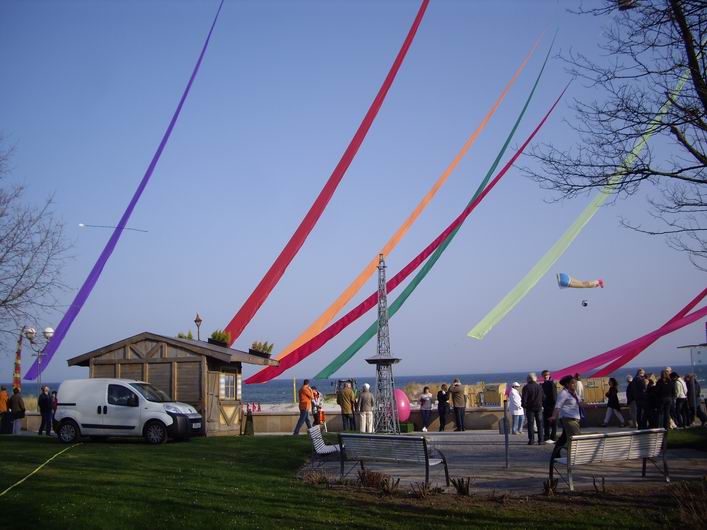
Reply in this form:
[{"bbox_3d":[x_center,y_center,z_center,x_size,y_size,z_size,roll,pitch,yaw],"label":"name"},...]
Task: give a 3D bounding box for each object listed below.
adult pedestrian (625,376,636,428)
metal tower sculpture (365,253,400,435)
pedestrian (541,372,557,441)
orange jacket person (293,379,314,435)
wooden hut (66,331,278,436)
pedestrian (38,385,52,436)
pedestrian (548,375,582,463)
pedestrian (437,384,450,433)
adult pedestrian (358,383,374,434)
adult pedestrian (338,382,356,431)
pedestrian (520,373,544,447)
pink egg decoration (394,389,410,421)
[{"bbox_3d":[8.674,4.281,24.300,0.360,1.657,0.480,-2,-8,5],"label":"adult pedestrian"},{"bbox_3d":[0.998,2.541,25.400,1.020,5.828,1.020,-4,-8,14],"label":"metal tower sculpture"},{"bbox_3d":[4.900,3.540,19.400,0.520,1.780,0.360,2,-9,-24],"label":"pedestrian"},{"bbox_3d":[-1.651,4.643,25.370,0.600,1.780,0.520,5,-10,-36],"label":"orange jacket person"},{"bbox_3d":[-5.866,3.974,25.940,5.737,3.303,3.912,-4,-9,16],"label":"wooden hut"},{"bbox_3d":[-10.478,4.955,26.400,0.360,1.691,0.500,-9,-11,44],"label":"pedestrian"},{"bbox_3d":[4.172,2.997,15.200,0.620,1.661,0.500,-2,-8,3],"label":"pedestrian"},{"bbox_3d":[2.935,4.722,25.595,0.450,1.542,0.350,2,-9,-23],"label":"pedestrian"},{"bbox_3d":[0.432,4.764,25.800,0.520,1.617,0.340,-2,-8,3],"label":"adult pedestrian"},{"bbox_3d":[-0.227,4.855,26.525,0.550,1.659,0.380,-2,-8,6],"label":"adult pedestrian"},{"bbox_3d":[4.323,3.510,18.971,0.550,1.757,0.350,-2,-8,6],"label":"pedestrian"},{"bbox_3d":[1.493,4.683,25.866,0.820,1.140,0.820,-1,-8,0],"label":"pink egg decoration"}]

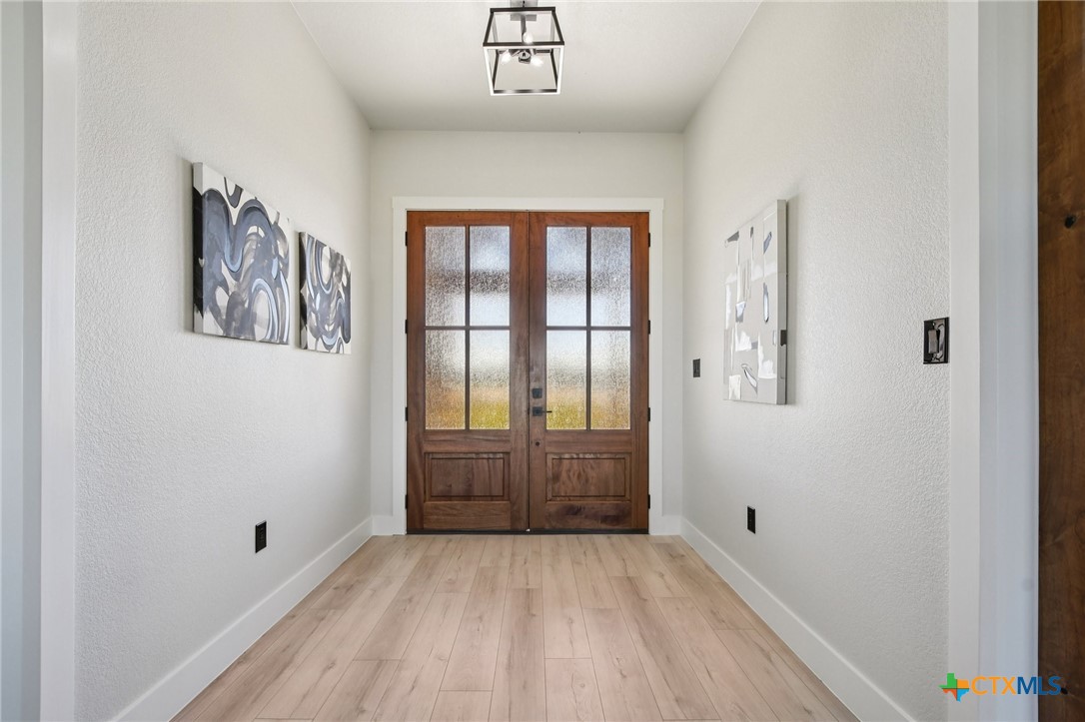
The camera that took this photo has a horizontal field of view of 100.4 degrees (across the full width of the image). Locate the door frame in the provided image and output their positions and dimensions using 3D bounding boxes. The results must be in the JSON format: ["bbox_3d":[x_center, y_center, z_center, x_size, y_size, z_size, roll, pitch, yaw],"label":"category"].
[{"bbox_3d":[-0.106,0.042,3.445,2.055,2.556,0.120,0,-2,-1],"label":"door frame"}]

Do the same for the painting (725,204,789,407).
[{"bbox_3d":[1.066,-0.247,2.305,0.040,0.918,0.568,0,-2,-1],"label":"painting"}]

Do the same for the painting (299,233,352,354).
[{"bbox_3d":[-1.259,-0.365,2.658,0.036,0.628,0.569,0,-2,-1],"label":"painting"}]

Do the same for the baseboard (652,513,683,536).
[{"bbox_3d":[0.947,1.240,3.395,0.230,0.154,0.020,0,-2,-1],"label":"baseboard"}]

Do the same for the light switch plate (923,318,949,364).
[{"bbox_3d":[1.098,-0.053,1.261,0.009,0.125,0.077,0,-2,-1],"label":"light switch plate"}]

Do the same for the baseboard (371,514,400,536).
[{"bbox_3d":[-1.176,1.240,3.395,0.222,0.154,0.020,0,-2,-1],"label":"baseboard"}]

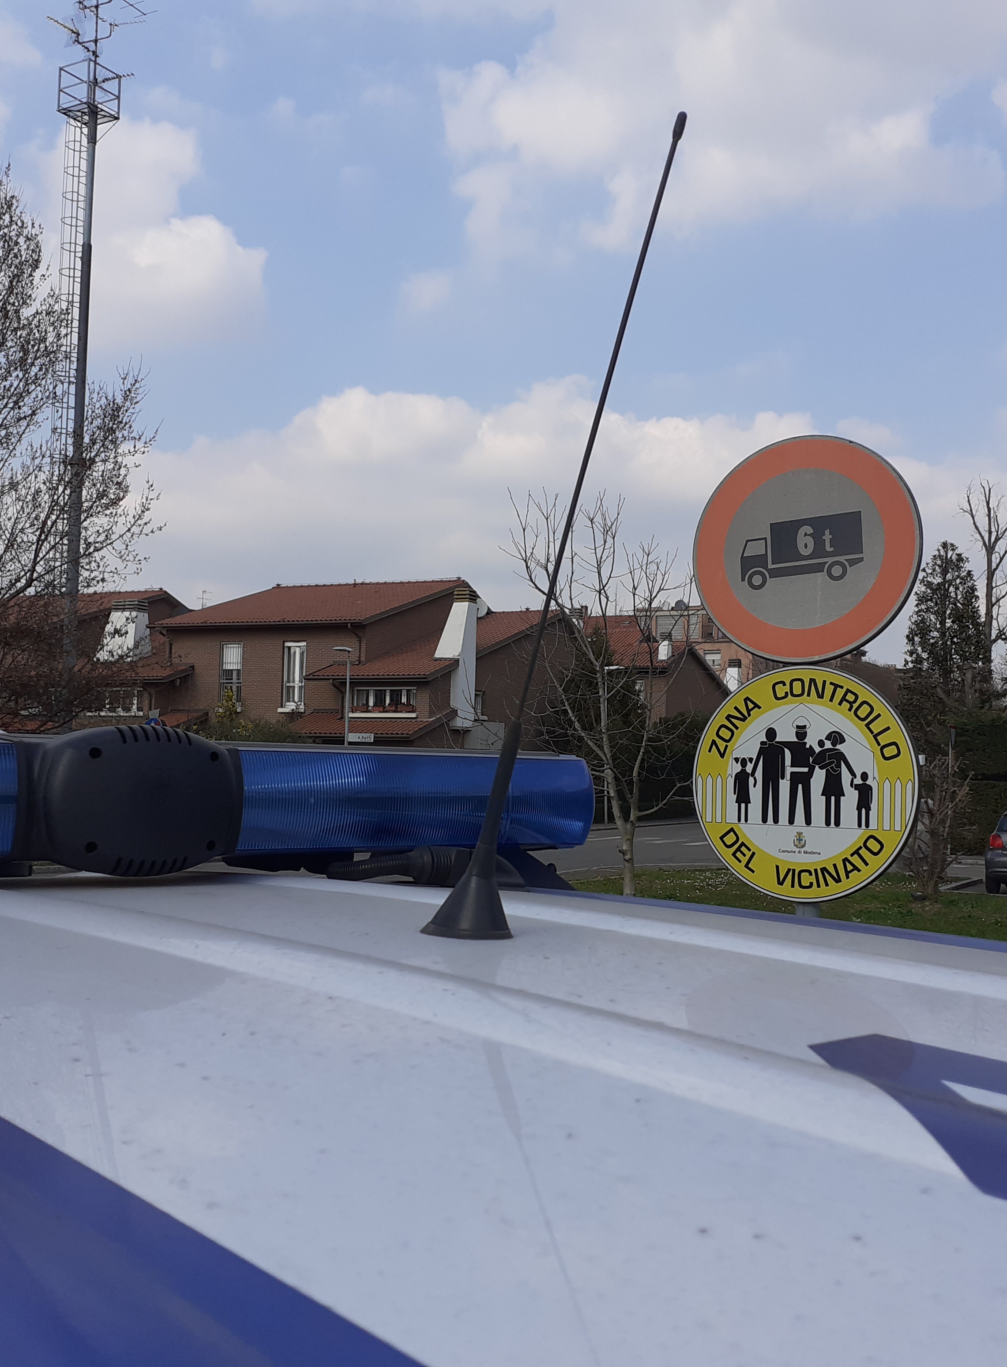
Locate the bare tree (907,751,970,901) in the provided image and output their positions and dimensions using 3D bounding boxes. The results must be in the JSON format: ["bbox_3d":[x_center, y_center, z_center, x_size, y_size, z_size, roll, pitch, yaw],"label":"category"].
[{"bbox_3d":[6.900,2.240,22.700,1.150,2.350,1.150,0,-4,26],"label":"bare tree"}]

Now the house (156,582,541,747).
[{"bbox_3d":[-5.000,0.380,55.400,12.200,9.100,14.000,0,-4,25],"label":"house"}]

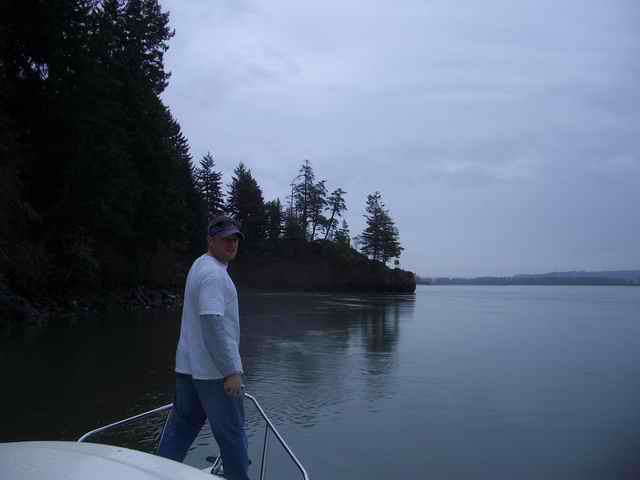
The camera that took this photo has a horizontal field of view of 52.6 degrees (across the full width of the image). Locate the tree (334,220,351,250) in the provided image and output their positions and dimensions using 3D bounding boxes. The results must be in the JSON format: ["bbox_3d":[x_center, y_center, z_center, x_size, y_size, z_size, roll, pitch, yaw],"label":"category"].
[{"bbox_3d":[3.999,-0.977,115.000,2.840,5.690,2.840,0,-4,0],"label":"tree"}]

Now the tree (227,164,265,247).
[{"bbox_3d":[-12.040,-5.815,106.000,6.550,13.760,6.550,0,-4,0],"label":"tree"}]

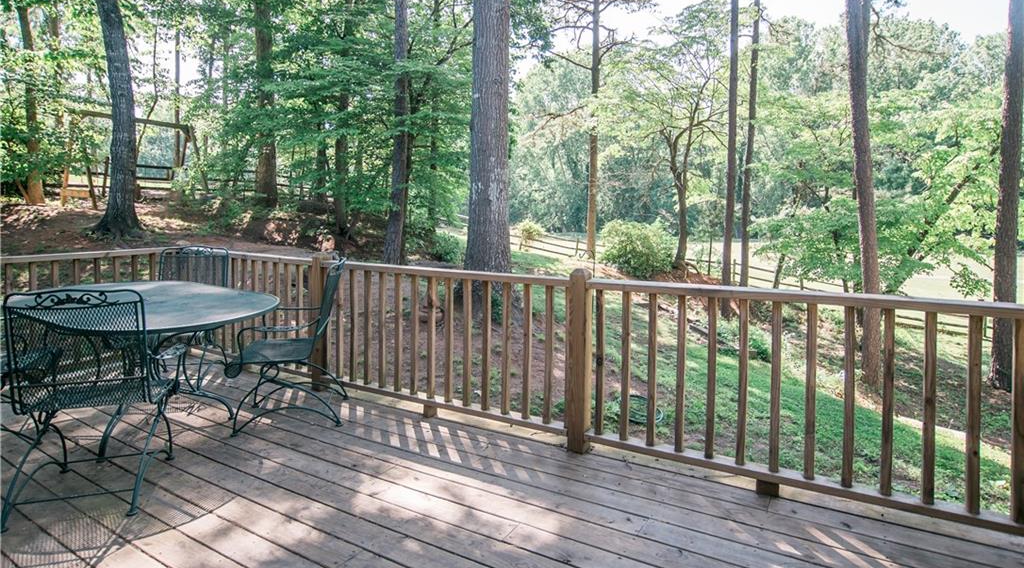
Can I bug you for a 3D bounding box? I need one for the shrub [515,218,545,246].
[{"bbox_3d":[0.860,-2.500,25.000,1.500,1.400,1.400,0,5,0],"label":"shrub"}]

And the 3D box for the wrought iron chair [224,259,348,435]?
[{"bbox_3d":[-1.420,0.345,3.270,0.670,0.980,0.600,-1,5,-15],"label":"wrought iron chair"}]

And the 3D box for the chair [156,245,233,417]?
[{"bbox_3d":[-2.570,0.235,4.020,0.600,0.990,0.660,-1,5,-16],"label":"chair"}]

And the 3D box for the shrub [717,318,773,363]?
[{"bbox_3d":[3.900,0.950,8.600,0.860,0.680,0.800,2,5,24],"label":"shrub"}]

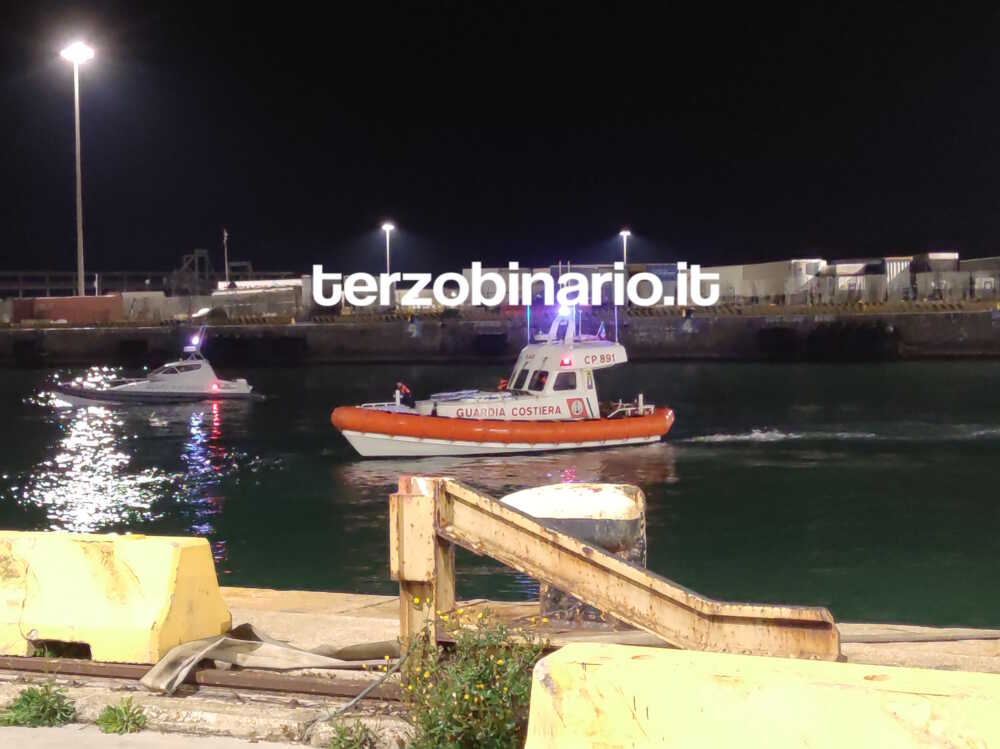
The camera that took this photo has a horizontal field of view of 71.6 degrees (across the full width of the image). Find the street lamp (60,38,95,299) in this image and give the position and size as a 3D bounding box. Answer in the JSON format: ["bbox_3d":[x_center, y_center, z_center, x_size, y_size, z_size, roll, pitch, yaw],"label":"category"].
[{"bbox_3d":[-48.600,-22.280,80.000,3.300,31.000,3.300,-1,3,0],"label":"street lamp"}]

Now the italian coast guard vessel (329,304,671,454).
[{"bbox_3d":[0.040,-0.020,25.100,12.000,5.100,4.000,-2,4,-20],"label":"italian coast guard vessel"}]

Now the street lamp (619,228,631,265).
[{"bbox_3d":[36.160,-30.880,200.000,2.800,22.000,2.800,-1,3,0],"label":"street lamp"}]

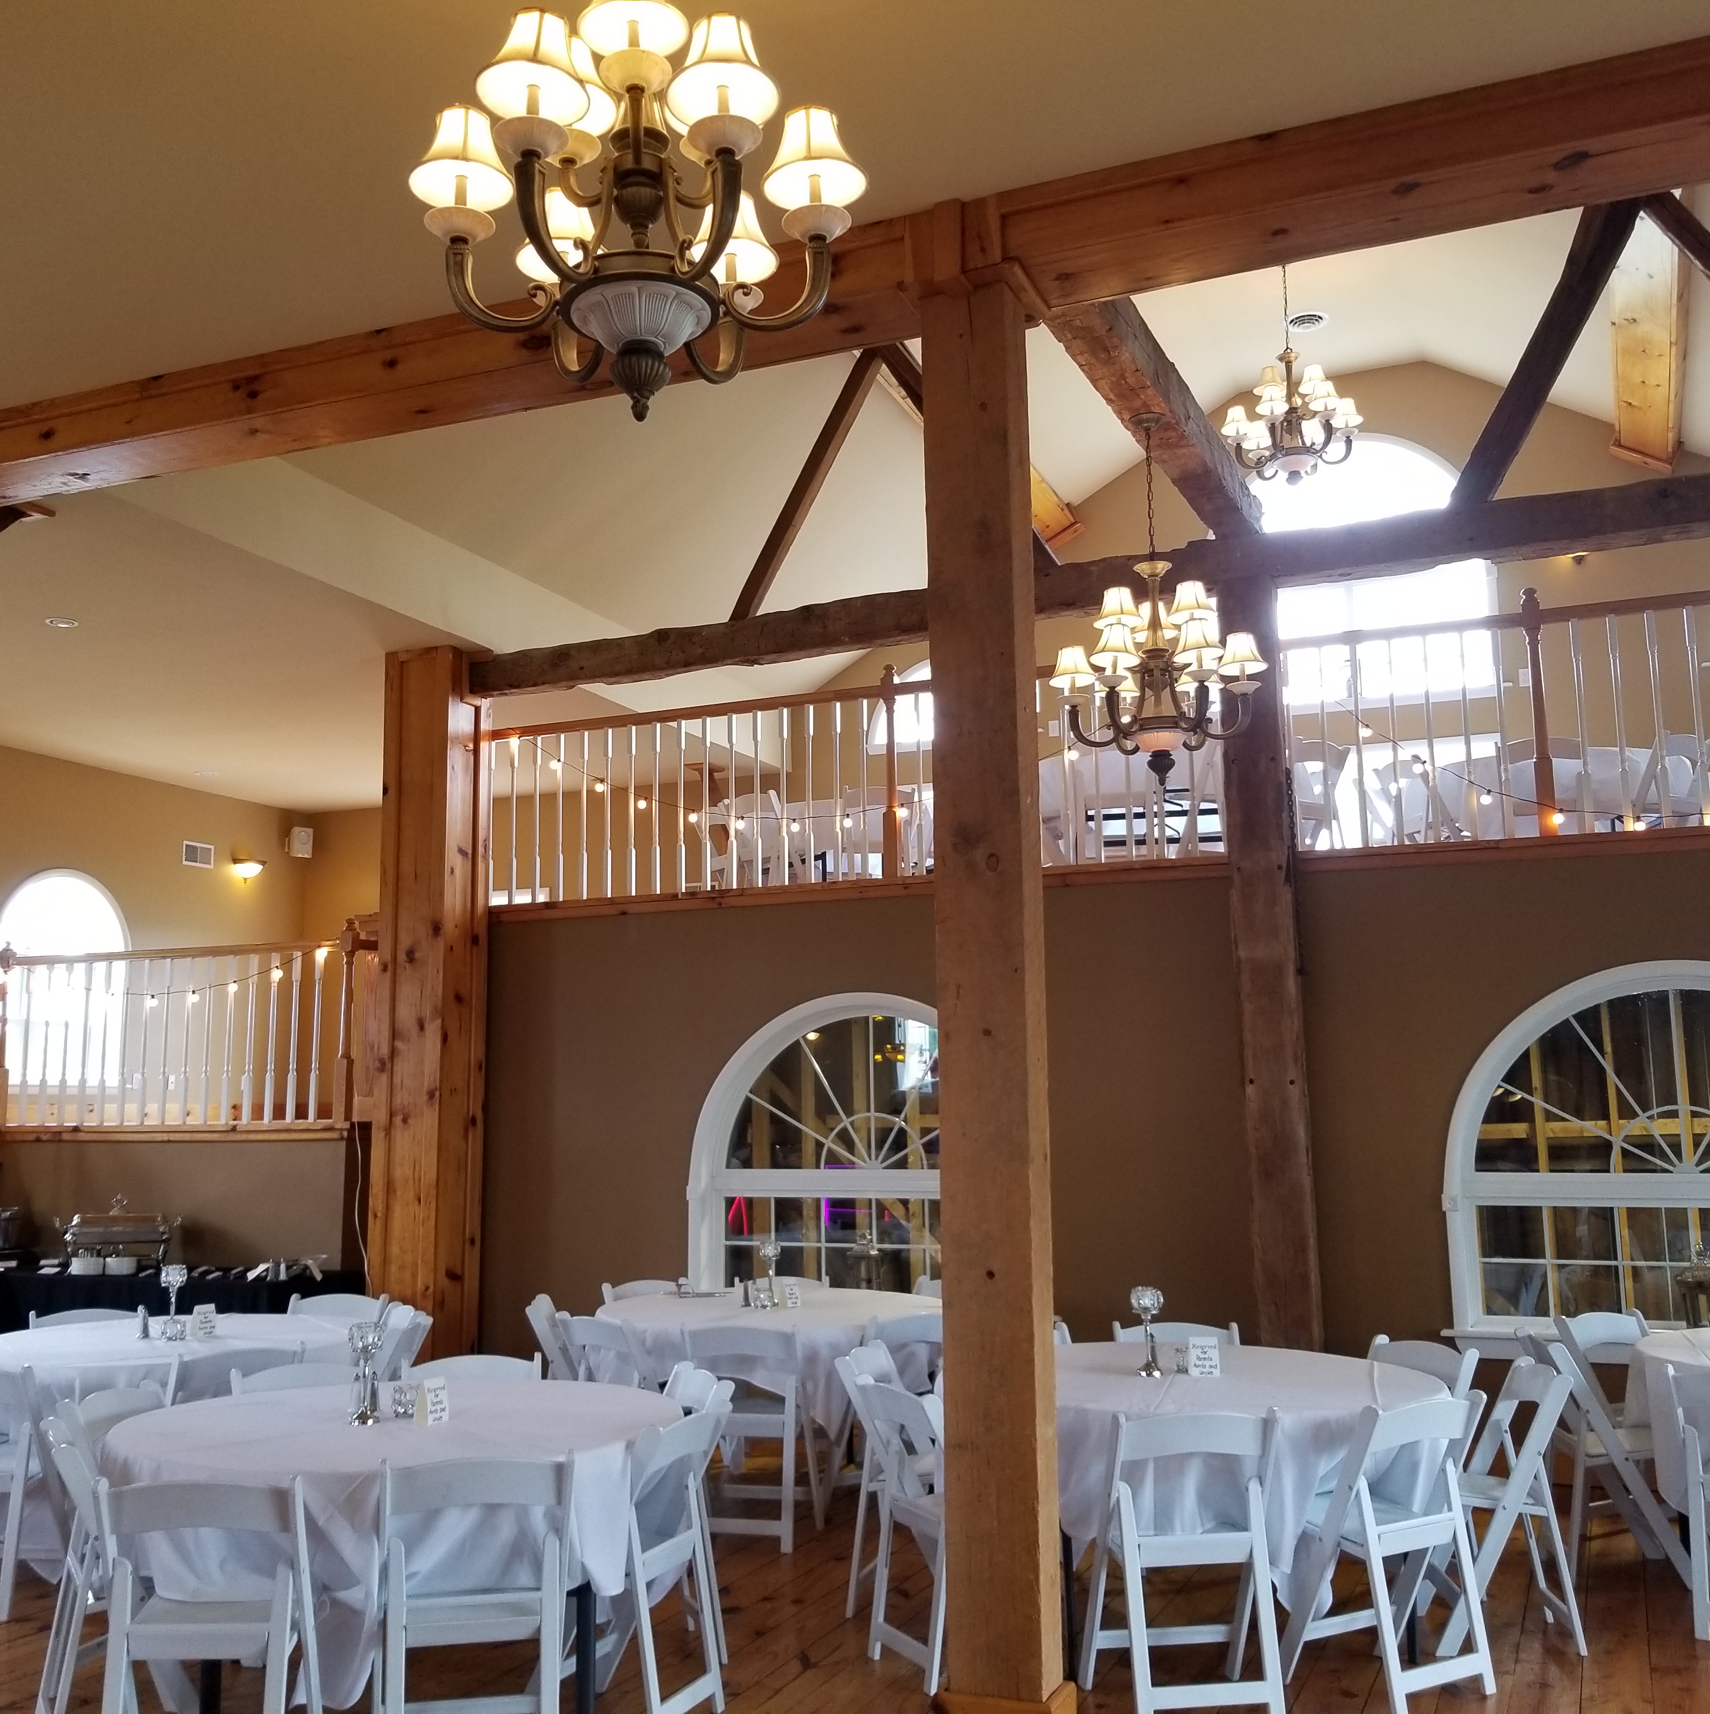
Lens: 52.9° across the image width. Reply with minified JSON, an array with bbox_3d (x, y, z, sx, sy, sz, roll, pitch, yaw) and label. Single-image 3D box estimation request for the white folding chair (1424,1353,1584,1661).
[{"bbox_3d":[1.890,1.919,5.142,0.450,0.785,0.445,-2,-9,7],"label":"white folding chair"}]

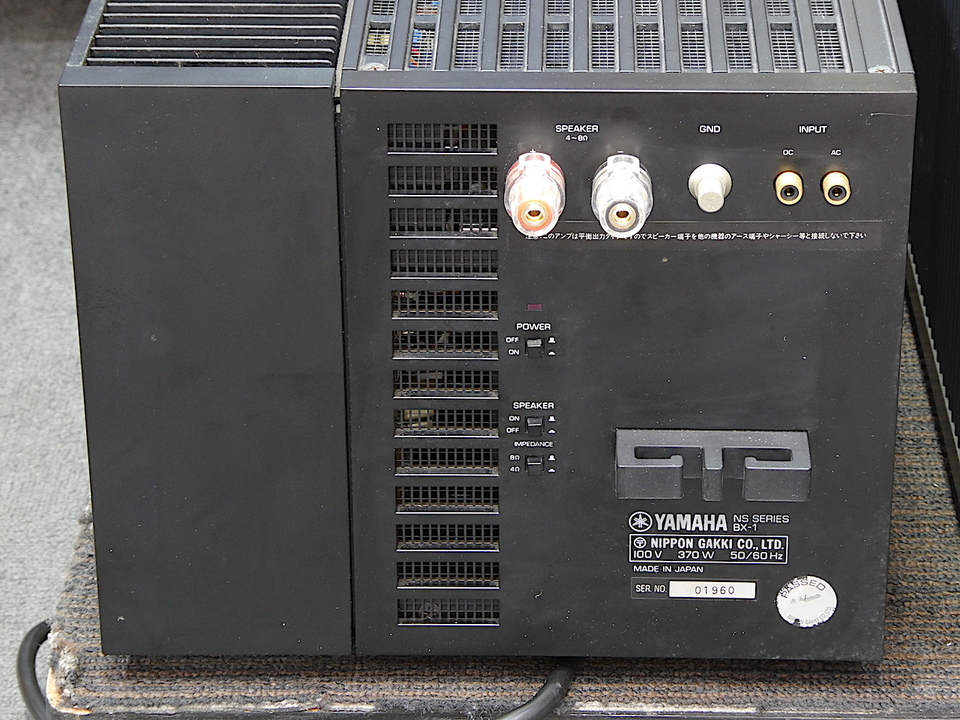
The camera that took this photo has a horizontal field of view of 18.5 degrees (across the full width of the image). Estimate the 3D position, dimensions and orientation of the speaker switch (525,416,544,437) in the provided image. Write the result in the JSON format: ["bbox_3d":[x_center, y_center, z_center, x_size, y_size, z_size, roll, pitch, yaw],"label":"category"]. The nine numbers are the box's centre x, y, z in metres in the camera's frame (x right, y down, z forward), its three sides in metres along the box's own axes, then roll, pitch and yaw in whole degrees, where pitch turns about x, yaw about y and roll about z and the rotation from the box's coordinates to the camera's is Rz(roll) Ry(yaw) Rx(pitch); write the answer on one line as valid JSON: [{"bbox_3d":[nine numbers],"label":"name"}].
[{"bbox_3d":[0.018,0.022,0.962,0.006,0.006,0.005,0,26,2],"label":"speaker switch"}]

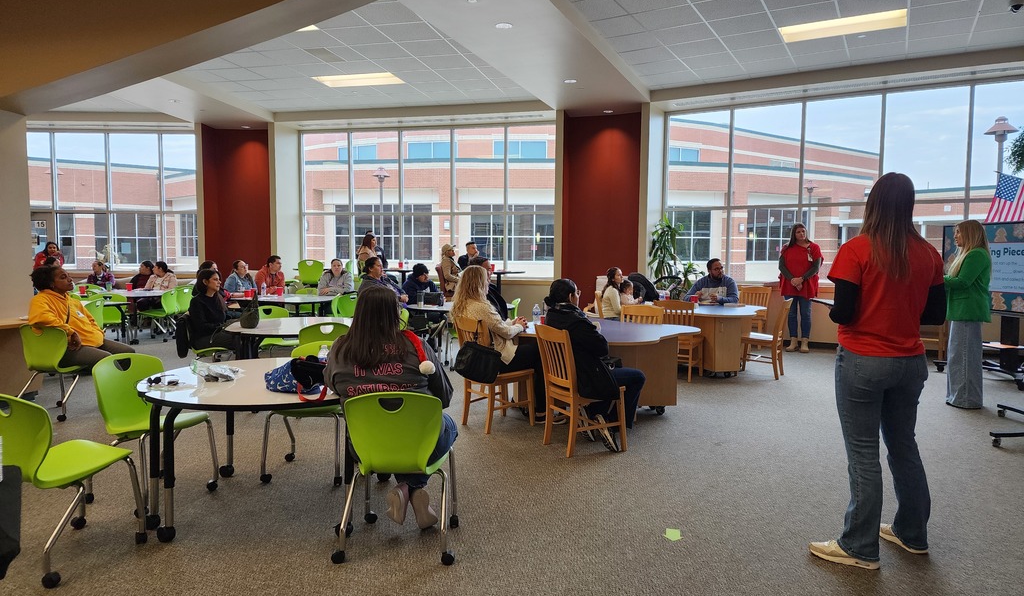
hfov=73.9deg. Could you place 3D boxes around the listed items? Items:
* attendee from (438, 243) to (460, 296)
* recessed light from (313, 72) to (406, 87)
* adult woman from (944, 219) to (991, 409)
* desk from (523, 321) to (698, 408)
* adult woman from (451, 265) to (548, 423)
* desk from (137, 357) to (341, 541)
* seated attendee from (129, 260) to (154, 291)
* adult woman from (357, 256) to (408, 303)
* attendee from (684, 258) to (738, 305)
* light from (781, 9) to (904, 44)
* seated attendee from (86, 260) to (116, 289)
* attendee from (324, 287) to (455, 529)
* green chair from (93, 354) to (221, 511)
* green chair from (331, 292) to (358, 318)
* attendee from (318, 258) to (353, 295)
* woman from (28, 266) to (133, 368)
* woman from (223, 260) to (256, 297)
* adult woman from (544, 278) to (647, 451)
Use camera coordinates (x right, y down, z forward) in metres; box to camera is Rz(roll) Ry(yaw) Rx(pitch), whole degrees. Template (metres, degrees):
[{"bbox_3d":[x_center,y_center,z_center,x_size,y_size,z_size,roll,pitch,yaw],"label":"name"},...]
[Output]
[{"bbox_3d":[-0.829,-0.258,10.909,0.740,1.230,0.520,1,4,14],"label":"attendee"},{"bbox_3d":[-2.172,-3.116,9.648,1.200,0.100,0.610,1,4,13],"label":"recessed light"},{"bbox_3d":[4.091,0.132,6.072,0.400,1.660,0.480,3,5,33],"label":"adult woman"},{"bbox_3d":[0.832,0.611,5.868,1.686,0.705,1.788,1,4,0],"label":"desk"},{"bbox_3d":[-0.055,0.371,5.286,0.797,1.267,0.552,-2,5,-33],"label":"adult woman"},{"bbox_3d":[-1.264,0.765,3.699,1.308,0.695,1.308,1,4,0],"label":"desk"},{"bbox_3d":[-6.080,-0.034,11.128,0.480,1.150,0.700,3,5,37],"label":"seated attendee"},{"bbox_3d":[-1.450,0.163,7.883,0.800,1.255,0.560,2,5,23],"label":"adult woman"},{"bbox_3d":[2.404,0.162,8.200,0.580,1.280,0.680,1,4,7],"label":"attendee"},{"bbox_3d":[3.526,-2.909,7.258,1.200,0.090,0.600,3,5,29],"label":"light"},{"bbox_3d":[-6.470,-0.015,10.750,0.480,1.180,0.640,-1,4,-19],"label":"seated attendee"},{"bbox_3d":[-0.547,0.543,3.291,0.582,1.216,0.674,1,4,7],"label":"attendee"},{"bbox_3d":[-2.020,0.716,3.767,0.531,0.766,0.490,3,5,29],"label":"green chair"},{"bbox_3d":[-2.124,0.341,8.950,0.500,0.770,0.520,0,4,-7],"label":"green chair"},{"bbox_3d":[-2.473,0.056,9.486,0.531,1.185,0.633,1,4,0],"label":"attendee"},{"bbox_3d":[-3.681,0.357,5.860,0.850,1.250,0.580,-1,4,-16],"label":"woman"},{"bbox_3d":[-3.810,0.087,9.751,0.750,1.245,0.520,4,5,41],"label":"woman"},{"bbox_3d":[0.589,0.449,4.695,0.680,1.160,0.500,-2,5,-22],"label":"adult woman"}]

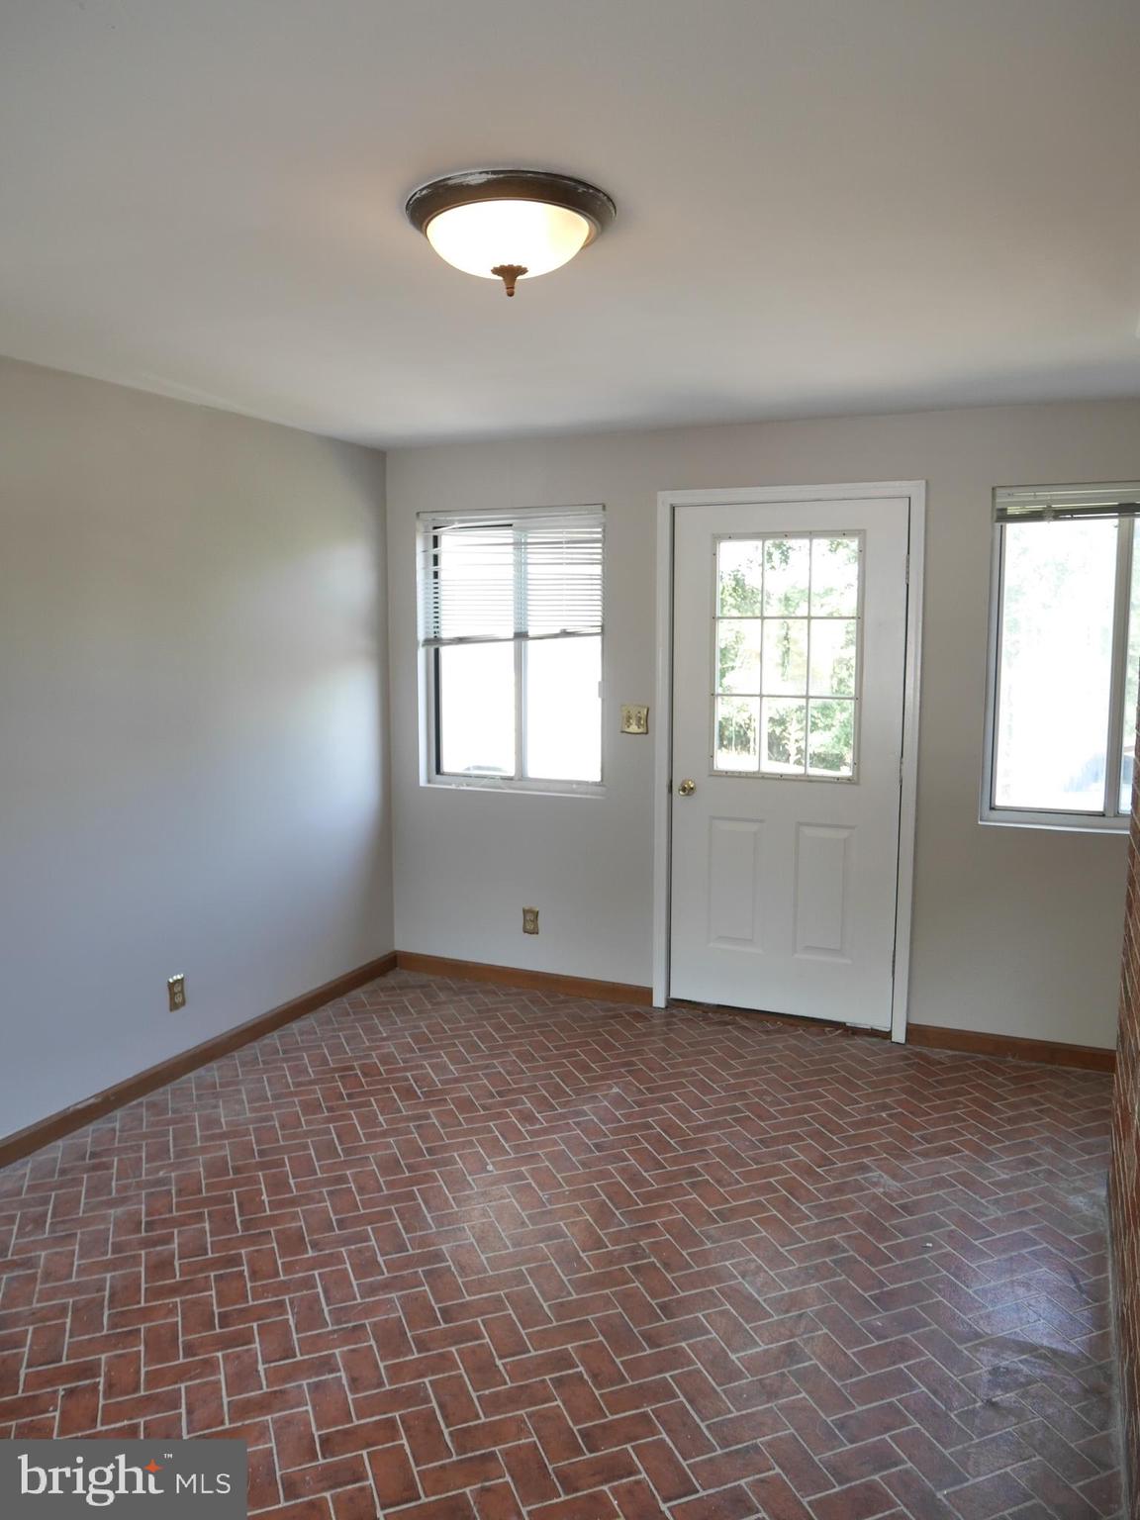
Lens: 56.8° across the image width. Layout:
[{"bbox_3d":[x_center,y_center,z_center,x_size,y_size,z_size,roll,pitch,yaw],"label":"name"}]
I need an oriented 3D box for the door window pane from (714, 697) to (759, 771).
[{"bbox_3d":[0.673,-0.105,4.254,0.181,0.293,0.030,3,7,24],"label":"door window pane"}]

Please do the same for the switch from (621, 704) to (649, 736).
[{"bbox_3d":[0.274,-0.168,4.427,0.122,0.128,0.015,3,8,23],"label":"switch"}]

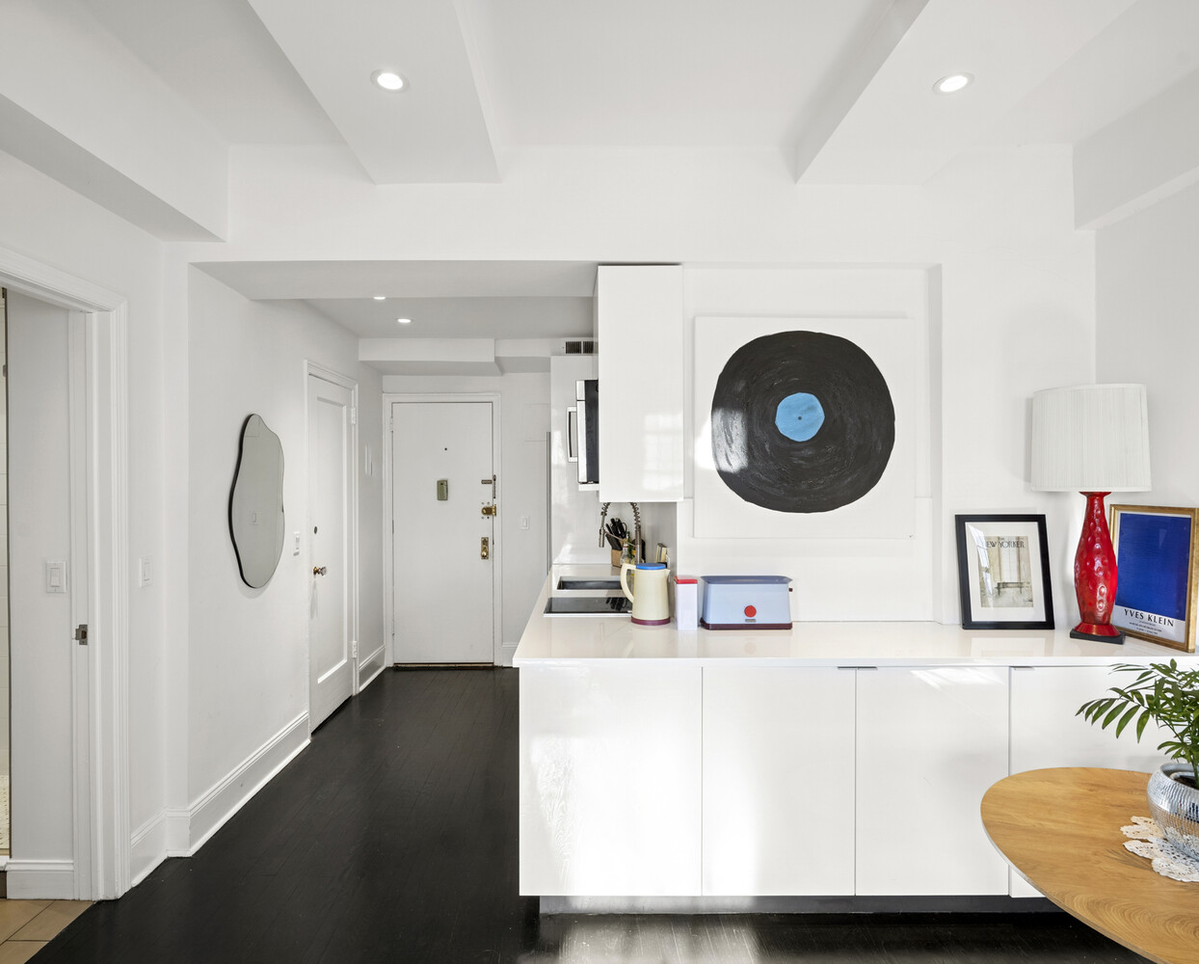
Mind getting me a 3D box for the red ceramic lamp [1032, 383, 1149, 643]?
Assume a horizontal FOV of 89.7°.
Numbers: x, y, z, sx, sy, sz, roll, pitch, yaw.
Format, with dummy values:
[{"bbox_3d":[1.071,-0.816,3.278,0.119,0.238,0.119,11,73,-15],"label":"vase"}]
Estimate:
[{"bbox_3d":[1.846,0.120,2.251,0.345,0.916,0.345,0,0,-1],"label":"red ceramic lamp"}]

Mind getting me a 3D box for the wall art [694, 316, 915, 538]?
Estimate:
[{"bbox_3d":[0.839,-0.223,2.465,0.900,0.900,0.035,0,0,-1],"label":"wall art"}]

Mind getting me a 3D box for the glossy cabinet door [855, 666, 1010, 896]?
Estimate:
[{"bbox_3d":[1.113,0.997,2.020,0.512,0.762,0.020,0,0,0],"label":"glossy cabinet door"}]

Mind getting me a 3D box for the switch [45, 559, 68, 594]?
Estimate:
[{"bbox_3d":[-1.943,0.344,2.155,0.072,0.114,0.012,0,0,-1],"label":"switch"}]

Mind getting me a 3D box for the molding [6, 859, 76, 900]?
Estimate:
[{"bbox_3d":[-2.007,1.427,2.165,0.247,0.142,0.018,0,0,-1],"label":"molding"}]

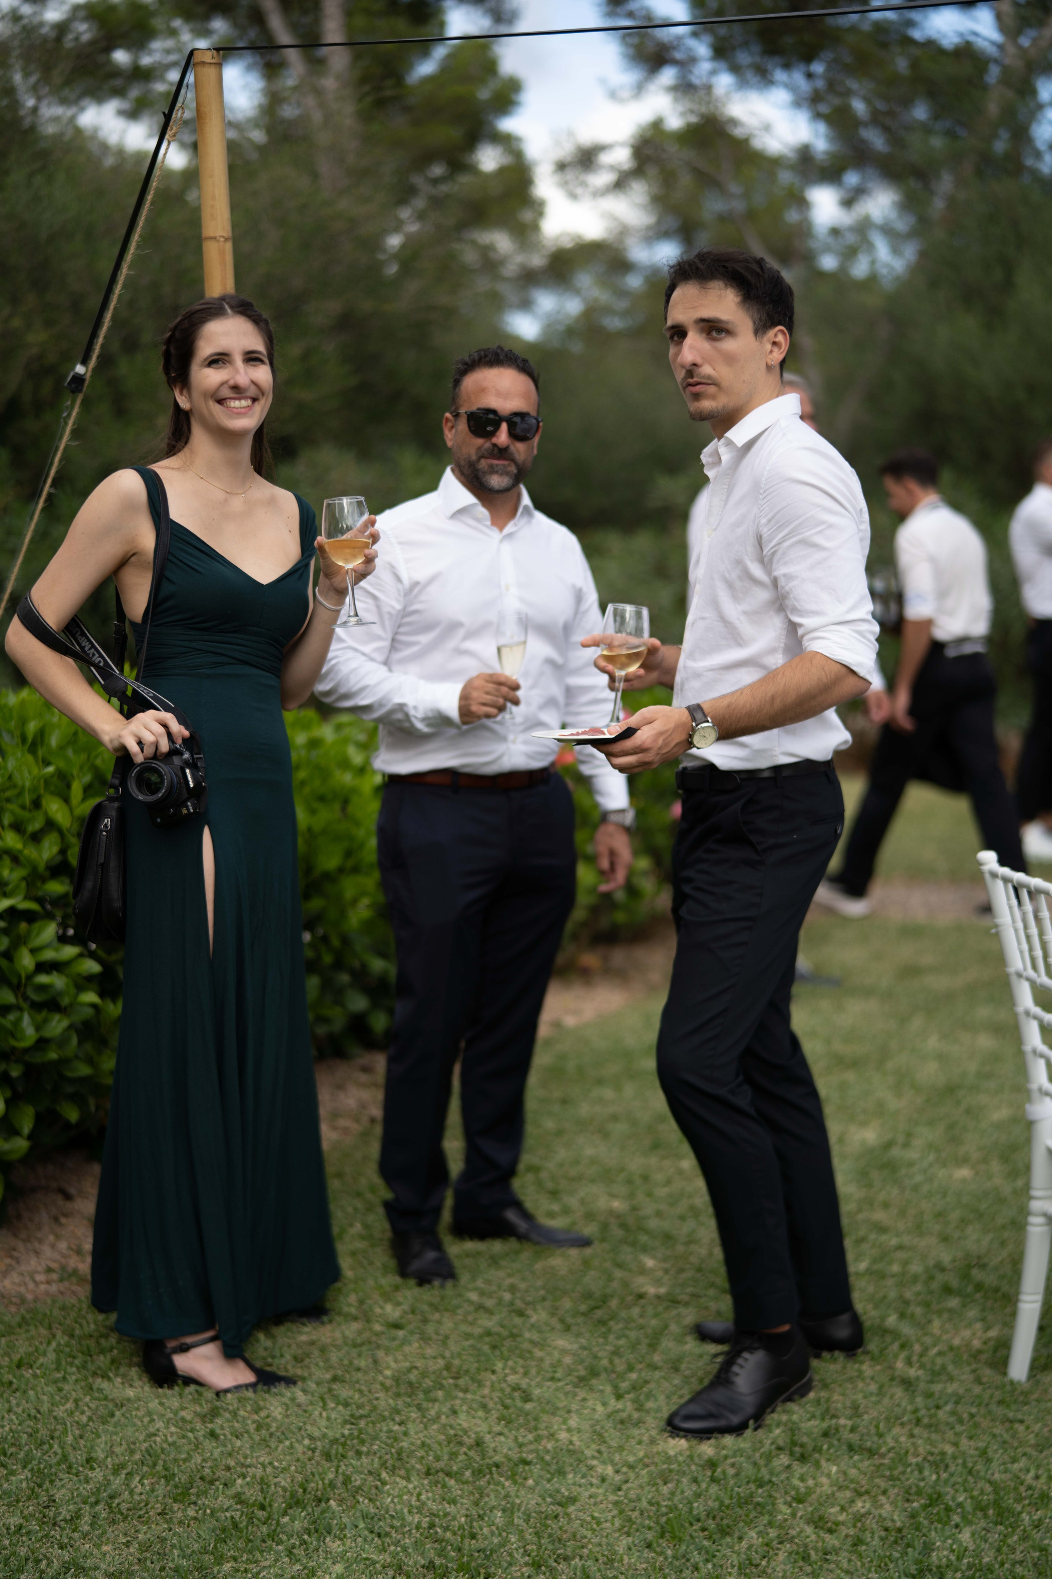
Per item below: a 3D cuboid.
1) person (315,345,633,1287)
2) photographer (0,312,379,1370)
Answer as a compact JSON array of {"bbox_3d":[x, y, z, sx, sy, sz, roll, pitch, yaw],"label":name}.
[{"bbox_3d":[-0.092,0.041,4.098,0.580,1.698,0.420,-3,7,-20],"label":"person"},{"bbox_3d":[-0.545,0.078,3.602,0.580,1.740,0.460,-5,8,-37],"label":"photographer"}]

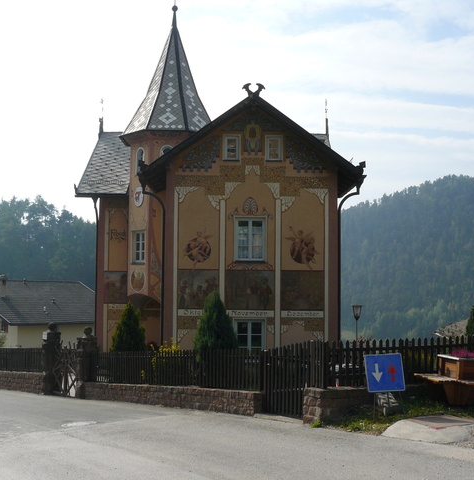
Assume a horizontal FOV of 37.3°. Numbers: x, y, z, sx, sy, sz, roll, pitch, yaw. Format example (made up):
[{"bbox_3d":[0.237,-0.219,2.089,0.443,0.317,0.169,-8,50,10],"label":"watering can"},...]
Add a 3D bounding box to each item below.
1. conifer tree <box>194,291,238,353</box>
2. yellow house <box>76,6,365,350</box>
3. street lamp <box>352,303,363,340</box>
[{"bbox_3d":[-0.434,2.069,13.808,0.920,2.149,0.920,1,-3,0],"label":"conifer tree"},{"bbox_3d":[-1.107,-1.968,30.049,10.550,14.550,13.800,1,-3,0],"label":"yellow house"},{"bbox_3d":[4.259,3.889,24.828,0.340,3.187,0.340,1,-3,0],"label":"street lamp"}]

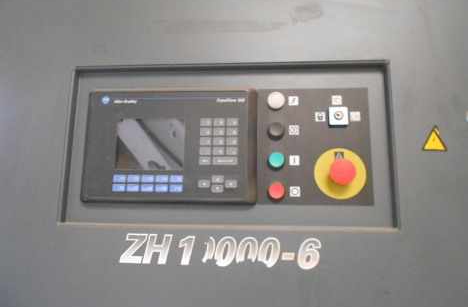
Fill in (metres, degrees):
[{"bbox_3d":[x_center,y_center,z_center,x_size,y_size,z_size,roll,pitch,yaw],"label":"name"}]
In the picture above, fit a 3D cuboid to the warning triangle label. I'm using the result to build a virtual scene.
[{"bbox_3d":[0.307,-0.024,0.538,0.037,0.039,0.002,0,-10,4],"label":"warning triangle label"}]

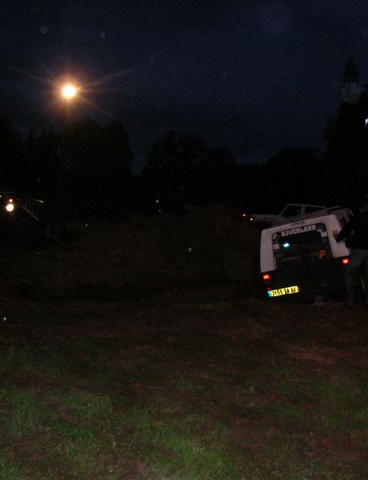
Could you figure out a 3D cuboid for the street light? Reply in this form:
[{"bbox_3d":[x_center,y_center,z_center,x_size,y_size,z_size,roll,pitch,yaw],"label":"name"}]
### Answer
[{"bbox_3d":[-6.342,-8.261,36.000,0.700,0.450,0.600,1,3,6],"label":"street light"}]

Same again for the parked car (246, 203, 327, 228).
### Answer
[{"bbox_3d":[4.984,-0.974,30.000,4.200,1.500,1.680,0,3,-5],"label":"parked car"}]

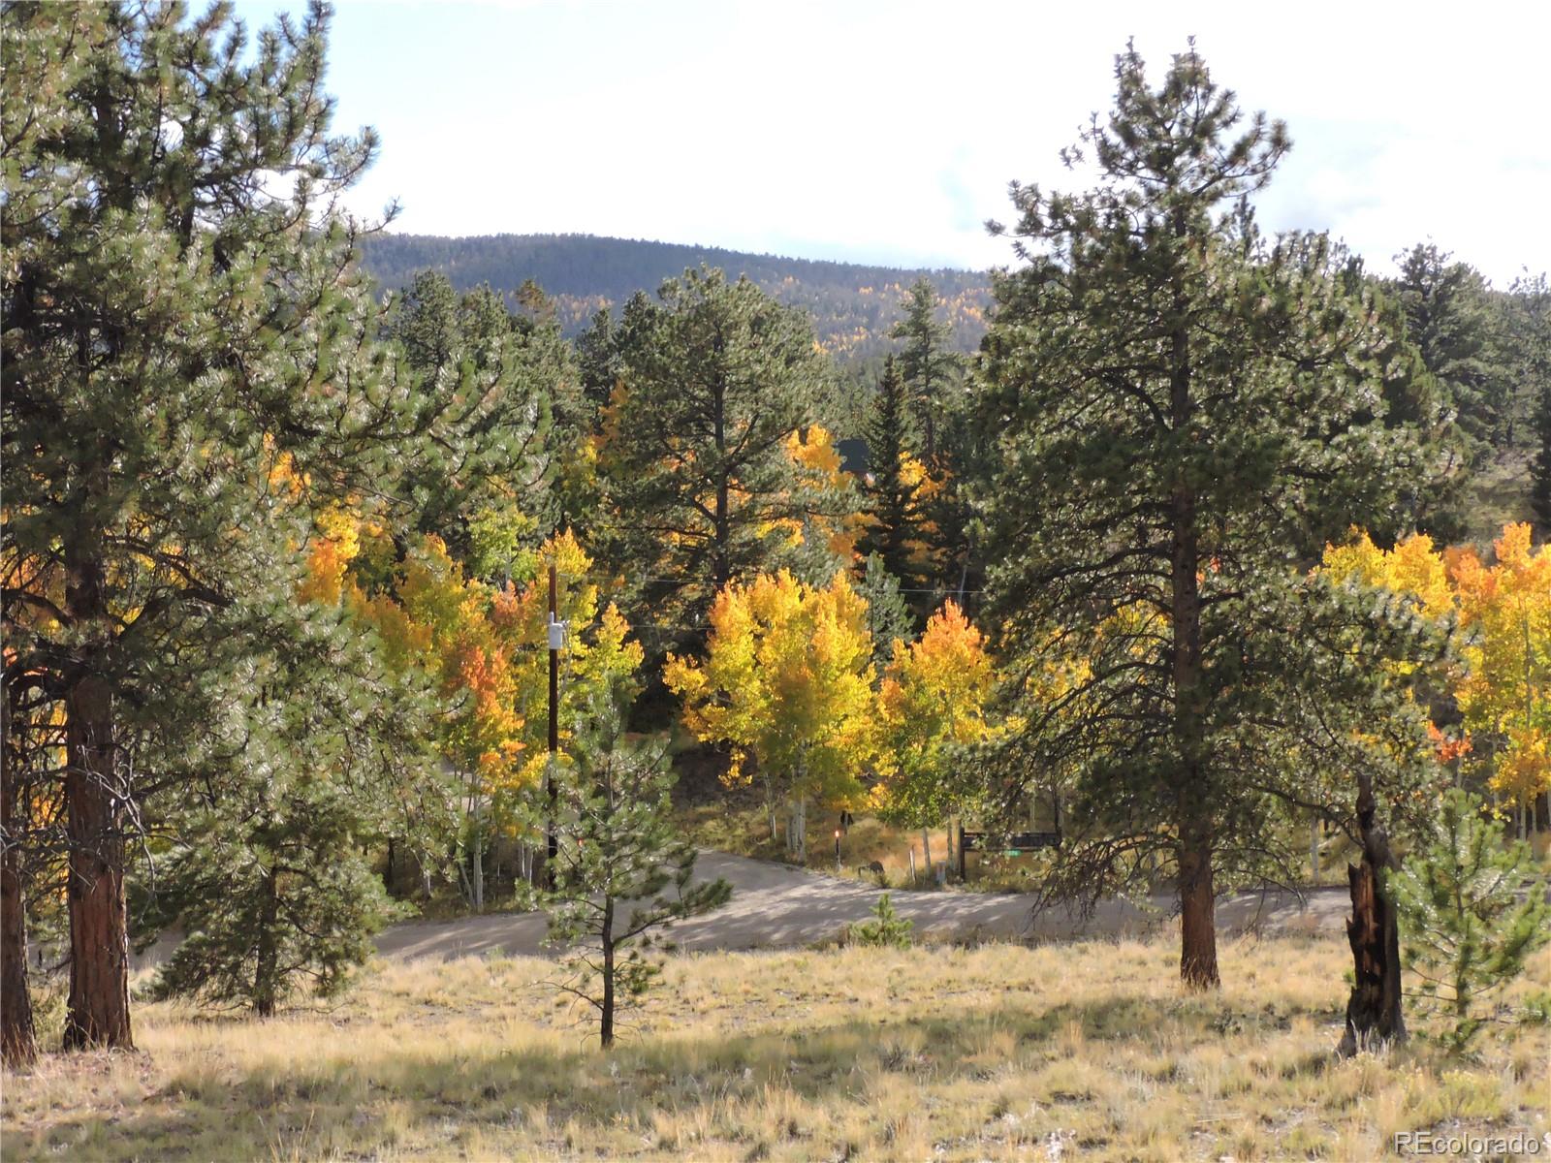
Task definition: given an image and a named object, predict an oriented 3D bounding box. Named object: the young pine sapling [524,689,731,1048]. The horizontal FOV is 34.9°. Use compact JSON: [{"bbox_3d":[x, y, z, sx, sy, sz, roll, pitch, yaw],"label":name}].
[{"bbox_3d":[-1.500,2.907,25.000,2.100,3.640,2.040,0,0,0],"label":"young pine sapling"}]

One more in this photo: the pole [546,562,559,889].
[{"bbox_3d":[-6.062,3.970,67.000,0.360,8.960,0.360,0,0,0],"label":"pole"}]

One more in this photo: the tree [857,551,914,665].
[{"bbox_3d":[3.481,1.810,80.000,2.200,5.470,2.200,0,0,0],"label":"tree"}]

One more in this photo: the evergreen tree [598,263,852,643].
[{"bbox_3d":[-1.882,-2.939,86.000,8.710,16.070,8.450,0,0,0],"label":"evergreen tree"}]

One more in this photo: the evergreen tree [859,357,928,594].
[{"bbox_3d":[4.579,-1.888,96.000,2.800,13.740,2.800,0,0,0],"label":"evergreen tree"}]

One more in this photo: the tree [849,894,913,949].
[{"bbox_3d":[1.925,6.229,45.000,1.170,1.060,1.140,0,0,0],"label":"tree"}]

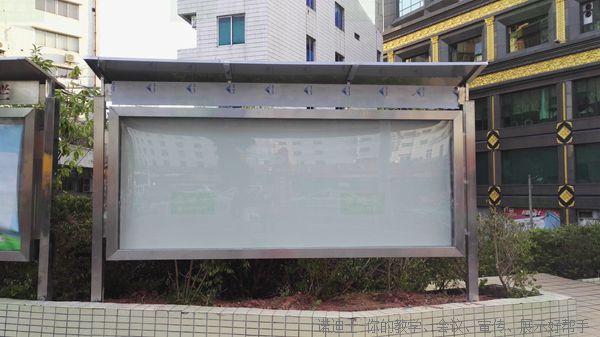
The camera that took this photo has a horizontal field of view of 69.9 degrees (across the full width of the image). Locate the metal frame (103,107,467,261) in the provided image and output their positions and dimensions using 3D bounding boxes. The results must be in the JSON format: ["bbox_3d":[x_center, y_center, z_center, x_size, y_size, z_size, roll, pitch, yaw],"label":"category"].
[{"bbox_3d":[-0.095,0.134,3.760,3.088,1.300,0.080,0,-2,-2],"label":"metal frame"}]

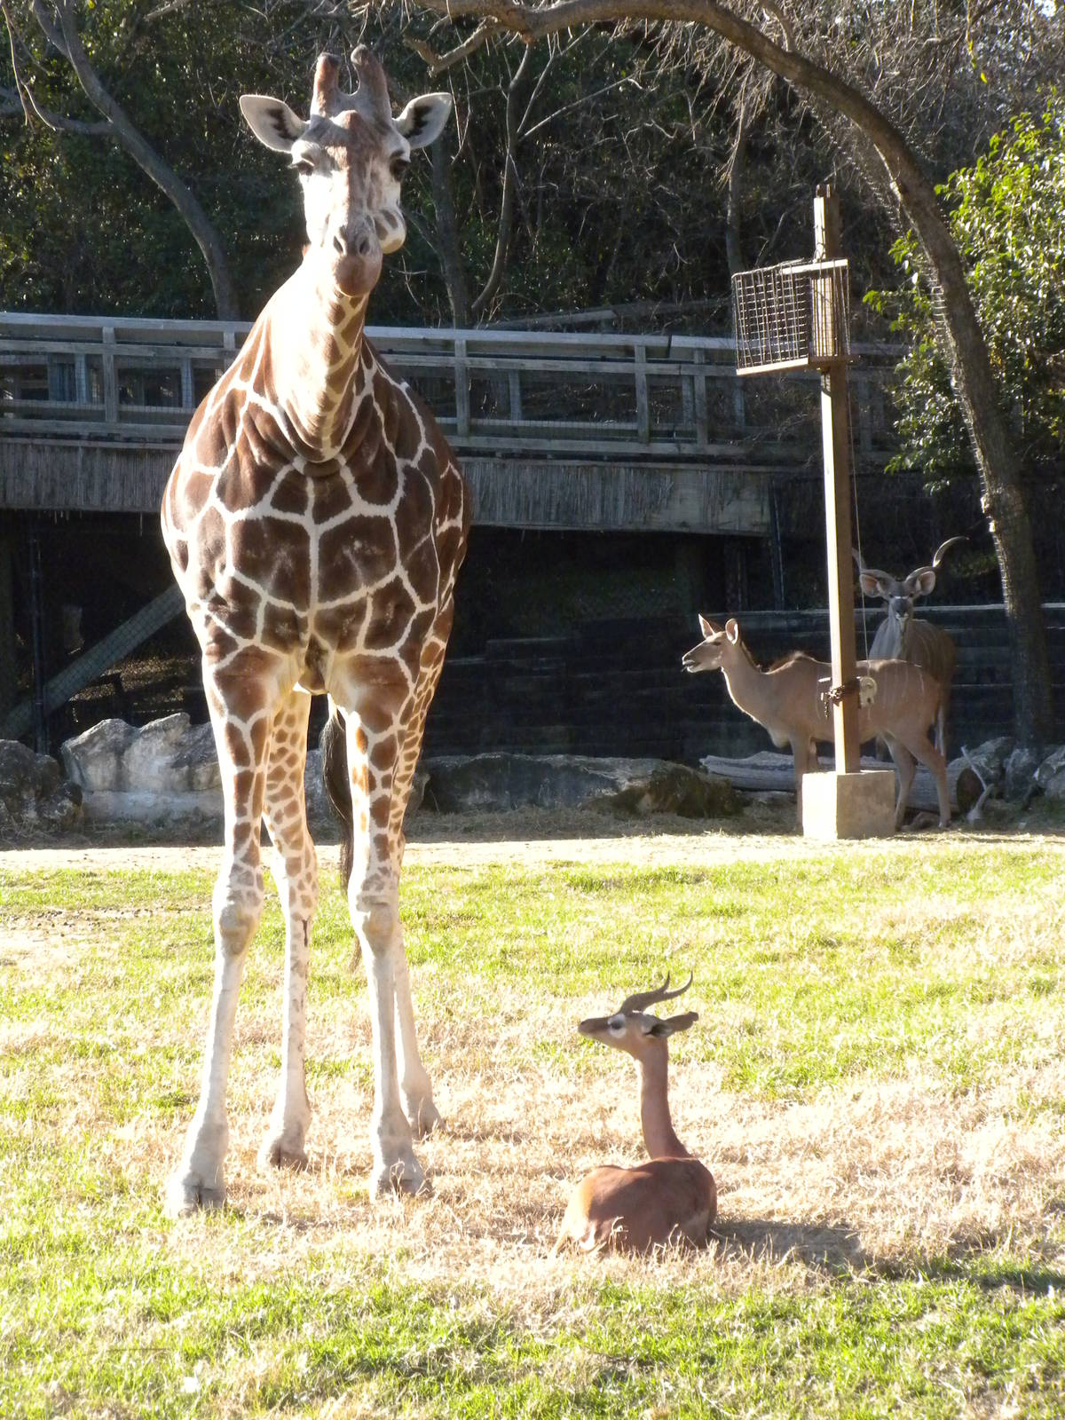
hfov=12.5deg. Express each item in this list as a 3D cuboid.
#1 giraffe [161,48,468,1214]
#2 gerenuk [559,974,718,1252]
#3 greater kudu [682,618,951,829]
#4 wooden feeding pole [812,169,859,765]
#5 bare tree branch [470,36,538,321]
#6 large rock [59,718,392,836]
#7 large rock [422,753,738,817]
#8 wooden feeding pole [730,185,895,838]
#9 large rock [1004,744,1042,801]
[{"bbox_3d":[-0.757,-0.286,16.959,1.060,3.862,2.300,0,3,2],"label":"giraffe"},{"bbox_3d":[0.338,1.285,15.890,0.430,0.837,0.800,2,3,28],"label":"gerenuk"},{"bbox_3d":[1.919,0.086,33.051,1.820,1.420,0.450,0,3,0],"label":"greater kudu"},{"bbox_3d":[2.010,-1.514,32.165,0.125,3.877,0.125,-4,3,-30],"label":"wooden feeding pole"},{"bbox_3d":[-0.277,-5.087,46.797,0.620,2.668,0.550,0,3,0],"label":"bare tree branch"},{"bbox_3d":[-2.102,0.434,33.570,2.300,0.770,1.050,0,3,0],"label":"large rock"},{"bbox_3d":[0.334,0.509,34.575,2.200,0.414,0.950,0,3,0],"label":"large rock"},{"bbox_3d":[1.877,-1.317,32.325,0.650,4.299,0.950,-2,3,-30],"label":"wooden feeding pole"},{"bbox_3d":[3.573,0.464,35.574,0.280,0.392,0.300,0,3,0],"label":"large rock"}]

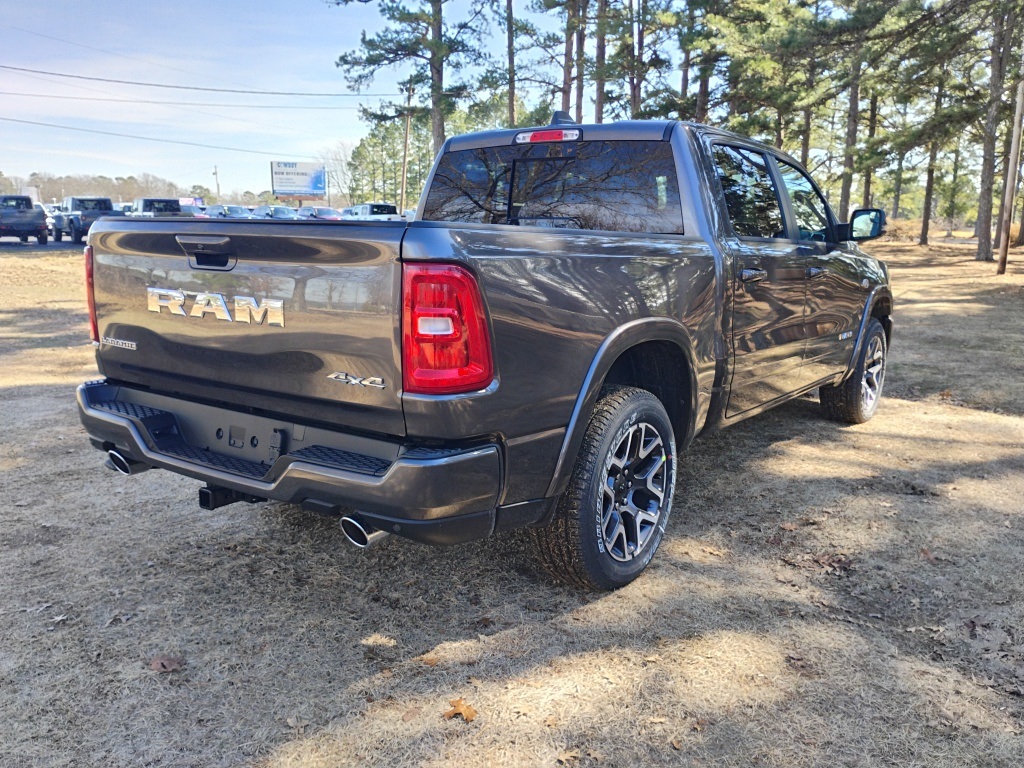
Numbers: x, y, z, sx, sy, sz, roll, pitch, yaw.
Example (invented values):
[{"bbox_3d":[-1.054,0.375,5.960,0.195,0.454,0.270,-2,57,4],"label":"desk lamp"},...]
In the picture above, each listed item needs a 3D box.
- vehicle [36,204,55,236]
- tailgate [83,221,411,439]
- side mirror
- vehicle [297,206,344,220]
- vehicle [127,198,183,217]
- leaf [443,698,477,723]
[{"bbox_3d":[-24.618,-8.326,42.000,1.870,1.630,4.600,-10,15,-42],"label":"vehicle"},{"bbox_3d":[-0.952,-0.240,2.760,1.630,0.610,0.110,8,12,35],"label":"tailgate"},{"bbox_3d":[2.119,-0.949,4.950,0.210,0.185,0.140,8,13,36],"label":"side mirror"},{"bbox_3d":[-11.681,-9.930,50.000,1.850,1.550,4.600,-9,14,-40],"label":"vehicle"},{"bbox_3d":[-15.310,-7.007,35.850,1.880,1.860,5.500,-8,14,-36],"label":"vehicle"},{"bbox_3d":[-0.153,0.942,2.417,0.100,0.030,0.095,0,10,0],"label":"leaf"}]

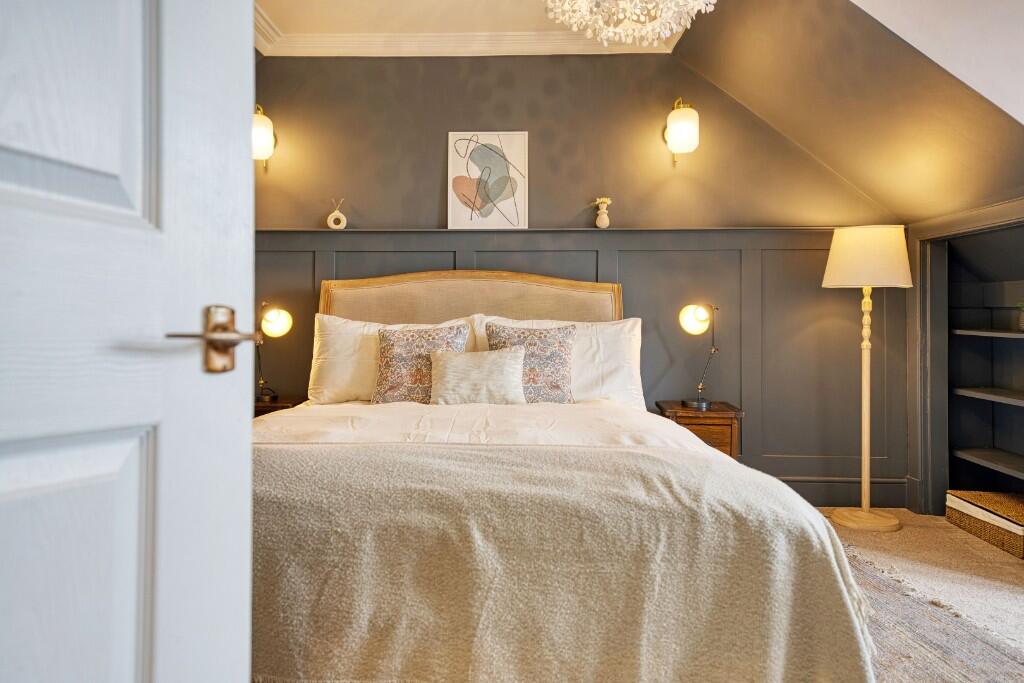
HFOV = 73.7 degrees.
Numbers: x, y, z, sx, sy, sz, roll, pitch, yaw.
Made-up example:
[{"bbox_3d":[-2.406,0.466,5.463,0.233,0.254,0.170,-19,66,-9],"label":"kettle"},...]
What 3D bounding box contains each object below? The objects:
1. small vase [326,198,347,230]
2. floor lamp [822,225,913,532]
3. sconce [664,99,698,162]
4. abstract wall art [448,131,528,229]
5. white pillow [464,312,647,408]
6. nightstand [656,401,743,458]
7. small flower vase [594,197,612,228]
[{"bbox_3d":[-0.956,-0.692,3.720,0.108,0.170,0.050,0,0,2],"label":"small vase"},{"bbox_3d":[1.757,0.161,3.385,0.450,1.465,0.450,0,0,2],"label":"floor lamp"},{"bbox_3d":[0.882,-1.106,3.580,0.165,0.340,0.260,0,0,2],"label":"sconce"},{"bbox_3d":[-0.128,-0.868,3.680,0.430,0.530,0.030,0,-3,2],"label":"abstract wall art"},{"bbox_3d":[0.236,0.106,3.430,0.860,0.460,0.190,-1,-22,3],"label":"white pillow"},{"bbox_3d":[0.930,0.614,3.470,0.390,0.555,0.380,0,0,2],"label":"nightstand"},{"bbox_3d":[0.491,-0.693,3.670,0.095,0.170,0.090,0,0,2],"label":"small flower vase"}]

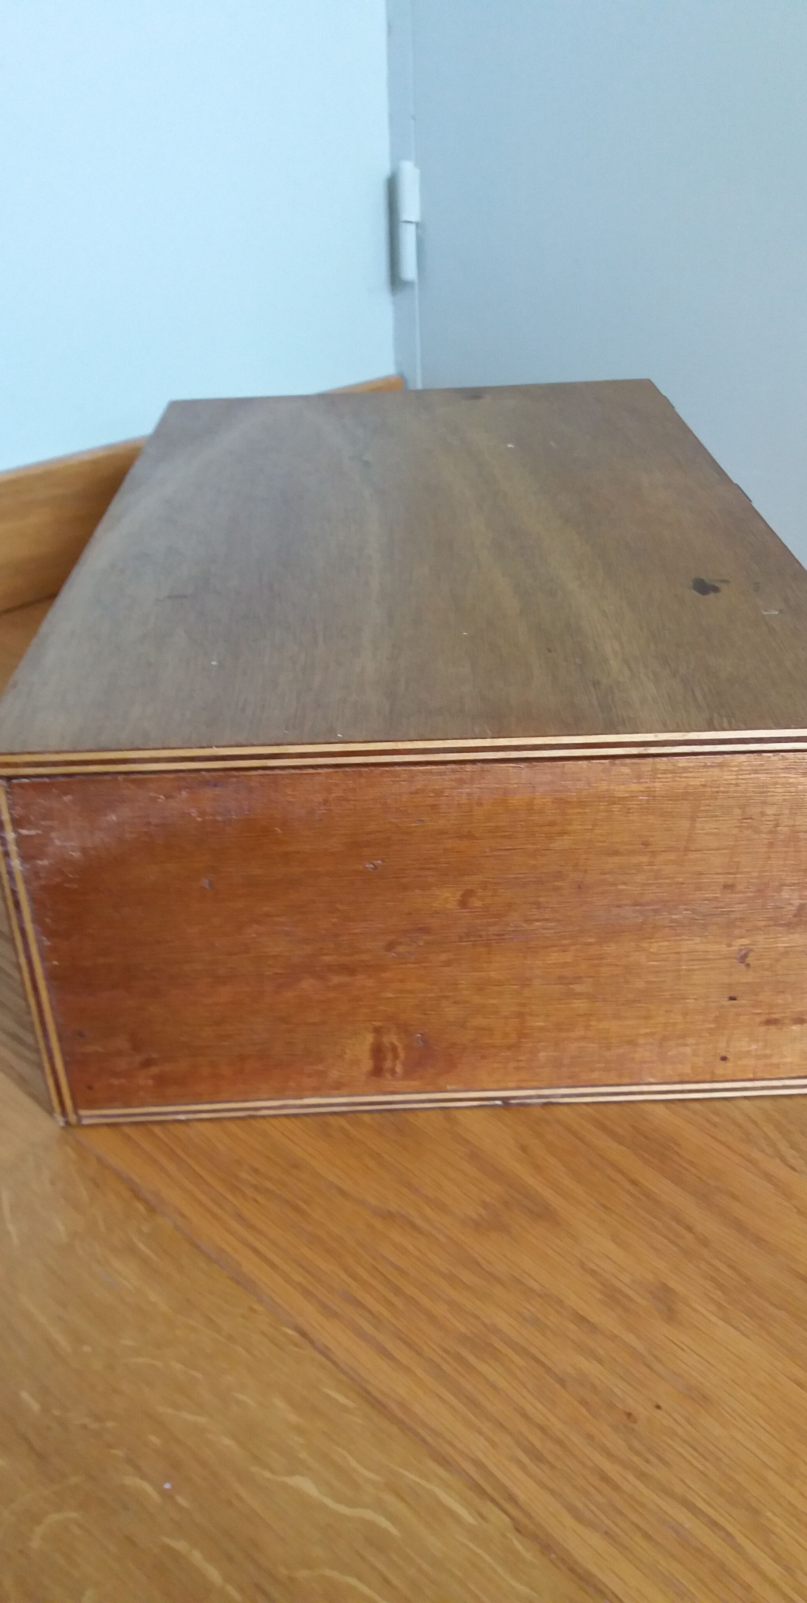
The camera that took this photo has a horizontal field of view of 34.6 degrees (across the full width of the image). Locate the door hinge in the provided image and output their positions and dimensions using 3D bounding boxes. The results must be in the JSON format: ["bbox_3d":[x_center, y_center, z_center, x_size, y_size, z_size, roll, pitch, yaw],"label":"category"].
[{"bbox_3d":[0.004,-0.397,0.888,0.015,0.075,0.013,25,40,38],"label":"door hinge"}]

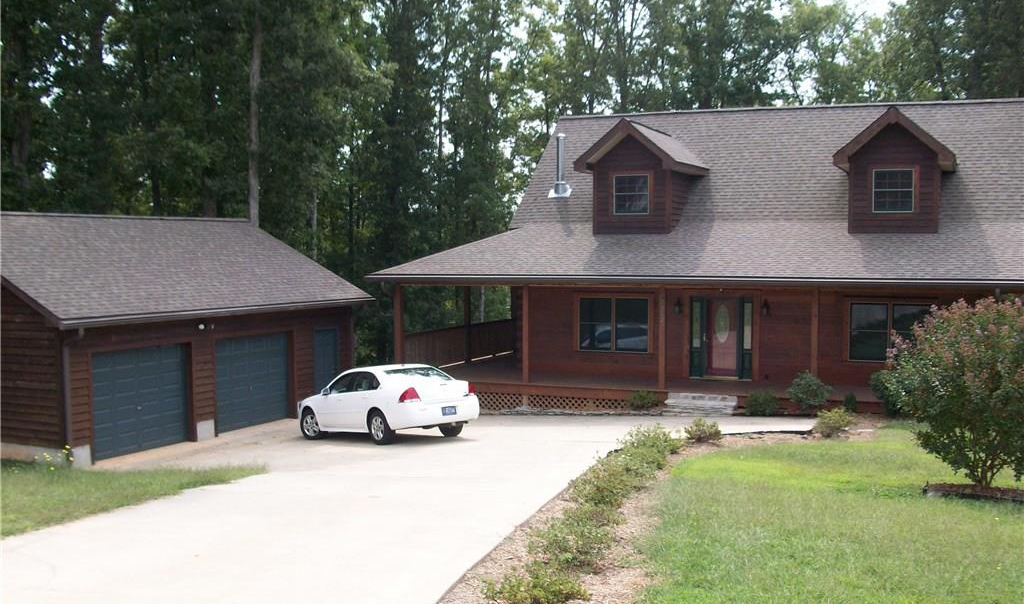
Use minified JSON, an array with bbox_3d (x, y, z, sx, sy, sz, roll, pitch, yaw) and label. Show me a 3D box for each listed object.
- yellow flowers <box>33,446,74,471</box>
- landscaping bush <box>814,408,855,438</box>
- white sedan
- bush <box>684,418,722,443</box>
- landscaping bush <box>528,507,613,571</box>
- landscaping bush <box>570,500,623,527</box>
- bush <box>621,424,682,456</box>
[{"bbox_3d":[-8.750,2.986,19.194,0.780,0.450,0.550,-1,3,-25],"label":"yellow flowers"},{"bbox_3d":[5.787,2.180,18.047,0.710,0.510,0.650,1,3,18],"label":"landscaping bush"},{"bbox_3d":[-2.730,2.096,21.071,1.870,1.490,5.090,-3,-2,-38],"label":"white sedan"},{"bbox_3d":[3.400,2.294,17.954,0.640,0.420,0.600,1,3,11],"label":"bush"},{"bbox_3d":[0.463,1.873,7.965,0.640,0.440,0.600,0,3,3],"label":"landscaping bush"},{"bbox_3d":[0.818,2.039,9.627,0.520,0.330,0.500,0,3,5],"label":"landscaping bush"},{"bbox_3d":[2.199,2.152,15.742,0.920,0.500,0.800,0,3,8],"label":"bush"}]

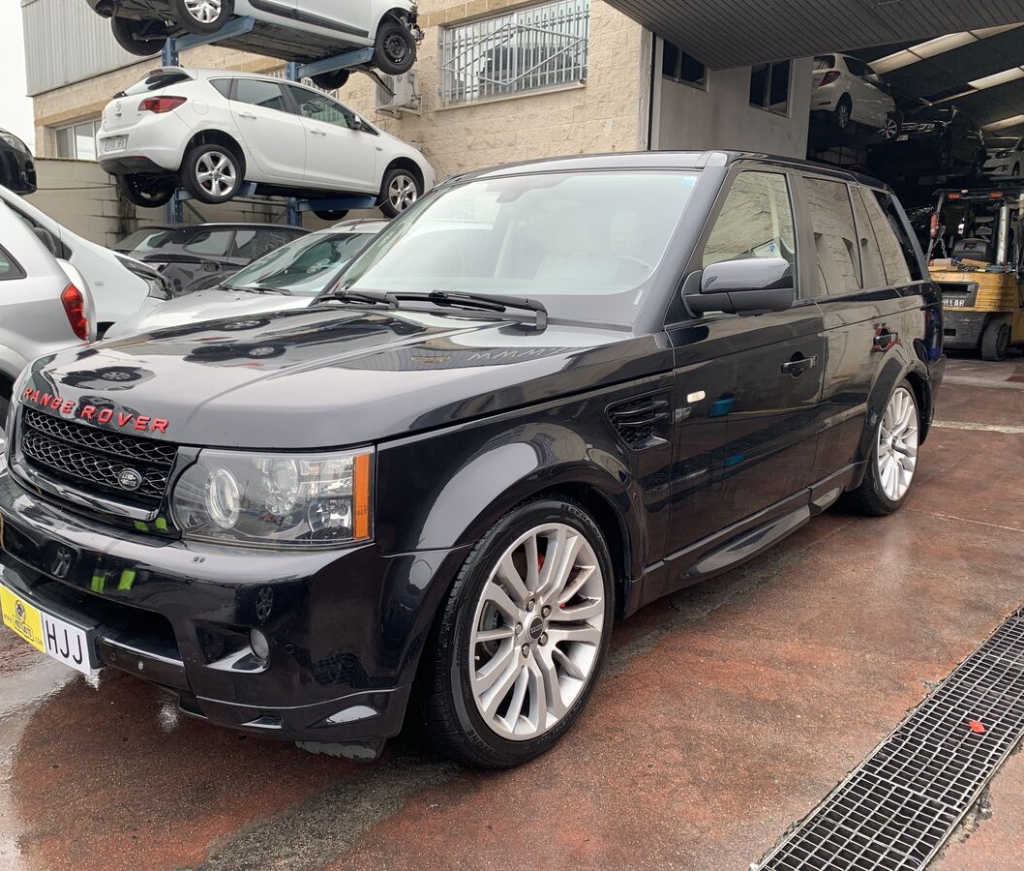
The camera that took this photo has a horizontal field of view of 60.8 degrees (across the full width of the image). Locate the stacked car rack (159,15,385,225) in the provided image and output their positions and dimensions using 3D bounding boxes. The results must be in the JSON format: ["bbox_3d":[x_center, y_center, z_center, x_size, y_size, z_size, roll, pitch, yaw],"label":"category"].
[{"bbox_3d":[-3.077,-3.131,11.337,2.030,3.870,2.030,9,12,42],"label":"stacked car rack"}]

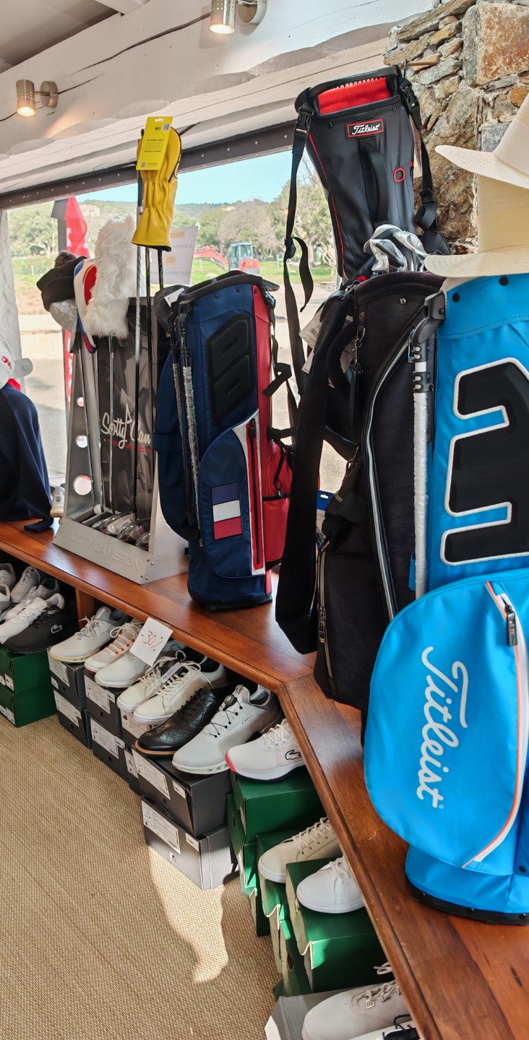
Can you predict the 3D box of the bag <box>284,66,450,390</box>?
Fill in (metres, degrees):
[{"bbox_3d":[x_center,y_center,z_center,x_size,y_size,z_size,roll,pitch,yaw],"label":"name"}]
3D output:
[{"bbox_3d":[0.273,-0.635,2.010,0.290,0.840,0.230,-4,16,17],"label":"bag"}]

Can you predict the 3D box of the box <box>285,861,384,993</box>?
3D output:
[{"bbox_3d":[0.217,0.690,1.427,0.320,0.110,0.190,-5,17,-10],"label":"box"}]

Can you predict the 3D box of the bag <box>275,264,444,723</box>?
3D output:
[{"bbox_3d":[0.203,-0.050,1.623,0.310,0.860,0.280,3,17,15],"label":"bag"}]

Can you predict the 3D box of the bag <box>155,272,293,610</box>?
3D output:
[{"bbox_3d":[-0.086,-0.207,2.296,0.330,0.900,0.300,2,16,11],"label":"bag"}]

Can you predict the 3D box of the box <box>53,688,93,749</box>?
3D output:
[{"bbox_3d":[-0.451,0.559,2.556,0.345,0.130,0.223,-13,20,-34],"label":"box"}]

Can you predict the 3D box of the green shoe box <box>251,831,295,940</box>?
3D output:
[{"bbox_3d":[0.159,0.713,1.617,0.310,0.106,0.199,-5,16,-11],"label":"green shoe box"}]

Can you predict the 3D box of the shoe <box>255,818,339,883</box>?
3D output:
[{"bbox_3d":[0.131,0.629,1.626,0.295,0.105,0.105,-6,16,-17],"label":"shoe"}]

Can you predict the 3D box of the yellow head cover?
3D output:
[{"bbox_3d":[-0.306,-0.951,2.325,0.122,0.330,0.100,1,16,8],"label":"yellow head cover"}]

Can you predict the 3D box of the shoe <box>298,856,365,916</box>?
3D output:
[{"bbox_3d":[0.197,0.631,1.504,0.285,0.110,0.105,-5,16,-12],"label":"shoe"}]

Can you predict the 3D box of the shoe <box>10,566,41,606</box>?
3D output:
[{"bbox_3d":[-0.898,0.222,3.079,0.106,0.110,0.280,-1,16,3],"label":"shoe"}]

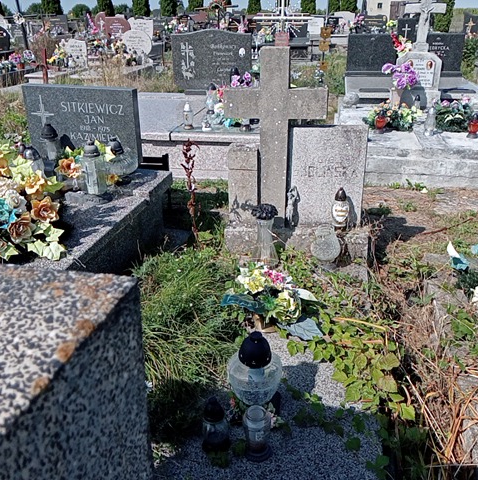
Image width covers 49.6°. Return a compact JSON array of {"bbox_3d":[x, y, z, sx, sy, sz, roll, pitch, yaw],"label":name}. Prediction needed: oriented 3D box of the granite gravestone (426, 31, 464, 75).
[{"bbox_3d":[3.313,-3.129,8.619,0.797,0.592,0.100,4,24,10],"label":"granite gravestone"}]

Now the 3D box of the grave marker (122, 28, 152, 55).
[{"bbox_3d":[-2.332,-4.538,11.929,0.662,0.623,0.100,5,24,10],"label":"grave marker"}]

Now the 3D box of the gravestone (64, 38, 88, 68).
[{"bbox_3d":[-3.726,-4.291,11.928,0.493,0.639,0.100,5,24,10],"label":"gravestone"}]

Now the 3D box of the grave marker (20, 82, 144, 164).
[{"bbox_3d":[-1.214,-0.883,4.028,0.910,0.590,0.080,5,24,12],"label":"grave marker"}]

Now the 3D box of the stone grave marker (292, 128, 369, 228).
[{"bbox_3d":[0.606,-0.432,3.551,0.514,0.694,0.090,3,24,7],"label":"stone grave marker"}]

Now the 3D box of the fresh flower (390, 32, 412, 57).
[{"bbox_3d":[2.547,-3.070,8.154,0.327,0.369,0.250,4,24,10],"label":"fresh flower"}]

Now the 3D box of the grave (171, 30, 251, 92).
[{"bbox_3d":[-0.354,-2.382,6.873,1.056,0.744,0.100,4,24,10],"label":"grave"}]

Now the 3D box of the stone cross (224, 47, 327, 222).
[{"bbox_3d":[0.234,-0.680,3.464,0.675,1.143,0.130,3,24,7],"label":"stone cross"}]

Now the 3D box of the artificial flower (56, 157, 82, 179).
[{"bbox_3d":[-1.205,-0.513,3.660,0.165,0.110,0.130,0,24,0],"label":"artificial flower"}]

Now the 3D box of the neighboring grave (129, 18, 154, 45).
[{"bbox_3d":[-2.930,-6.325,15.634,0.744,0.726,0.120,5,24,10],"label":"neighboring grave"}]

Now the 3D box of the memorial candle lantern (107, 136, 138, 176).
[{"bbox_3d":[-0.855,-0.612,3.817,0.190,0.250,0.190,-2,24,13],"label":"memorial candle lantern"}]

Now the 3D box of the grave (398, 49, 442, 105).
[{"bbox_3d":[2.461,-2.213,7.098,0.540,0.739,0.250,5,24,10],"label":"grave"}]

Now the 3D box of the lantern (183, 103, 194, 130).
[{"bbox_3d":[-0.501,-1.222,5.091,0.094,0.250,0.094,4,24,10],"label":"lantern"}]

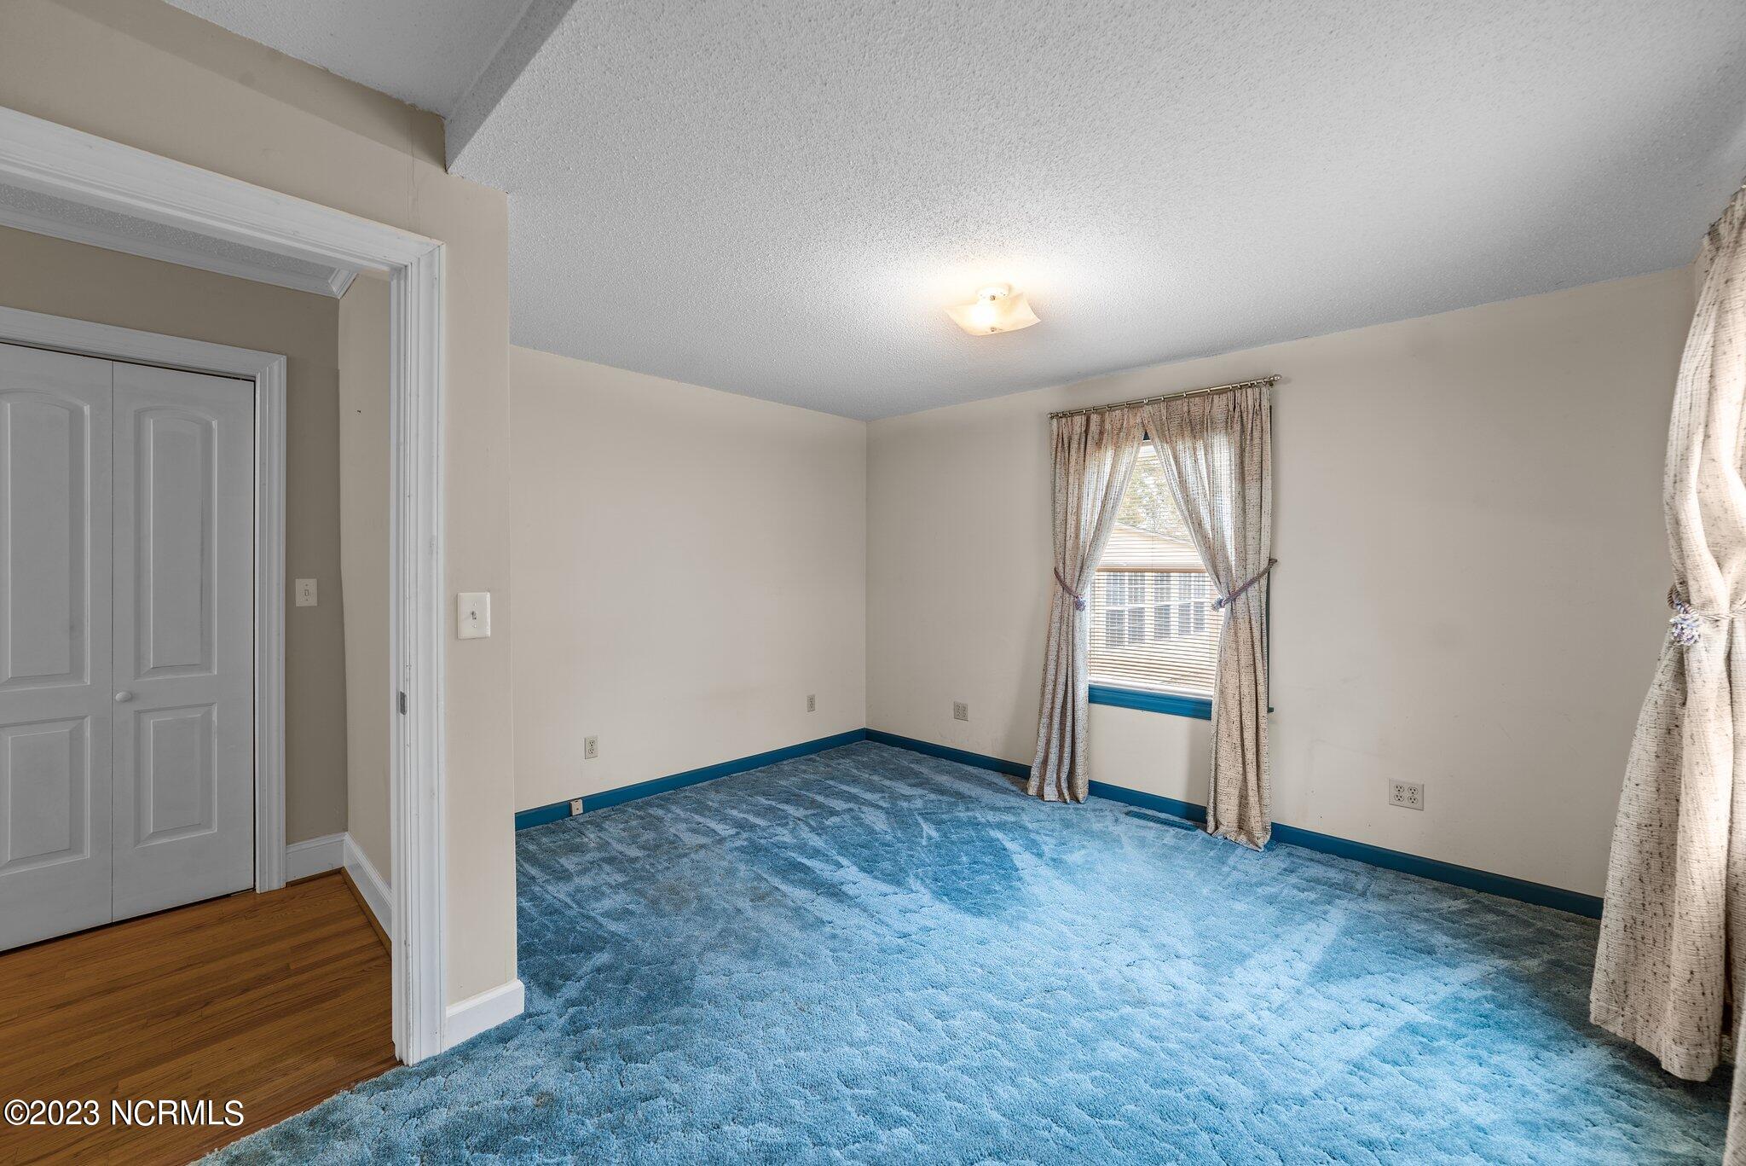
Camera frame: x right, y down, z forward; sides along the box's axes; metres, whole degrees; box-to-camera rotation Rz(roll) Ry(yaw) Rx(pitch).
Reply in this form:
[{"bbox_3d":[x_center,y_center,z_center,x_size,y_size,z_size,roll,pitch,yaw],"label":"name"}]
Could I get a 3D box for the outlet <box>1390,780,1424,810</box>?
[{"bbox_3d":[2.343,0.931,2.980,0.117,0.115,0.008,2,2,43],"label":"outlet"}]

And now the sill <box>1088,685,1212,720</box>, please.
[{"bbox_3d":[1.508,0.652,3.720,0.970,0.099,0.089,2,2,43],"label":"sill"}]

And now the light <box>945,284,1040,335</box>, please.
[{"bbox_3d":[0.478,-1.081,2.645,0.307,0.117,0.307,1,2,33],"label":"light"}]

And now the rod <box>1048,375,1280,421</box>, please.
[{"bbox_3d":[1.491,-0.983,3.633,1.218,0.044,0.079,2,2,43],"label":"rod"}]

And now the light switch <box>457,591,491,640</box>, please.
[{"bbox_3d":[-1.109,0.091,1.890,0.010,0.125,0.081,2,2,43],"label":"light switch"}]

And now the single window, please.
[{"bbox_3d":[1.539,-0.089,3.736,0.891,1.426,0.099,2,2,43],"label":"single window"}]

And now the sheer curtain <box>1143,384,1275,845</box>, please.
[{"bbox_3d":[1.677,0.156,3.471,0.639,2.218,0.148,2,2,43],"label":"sheer curtain"}]

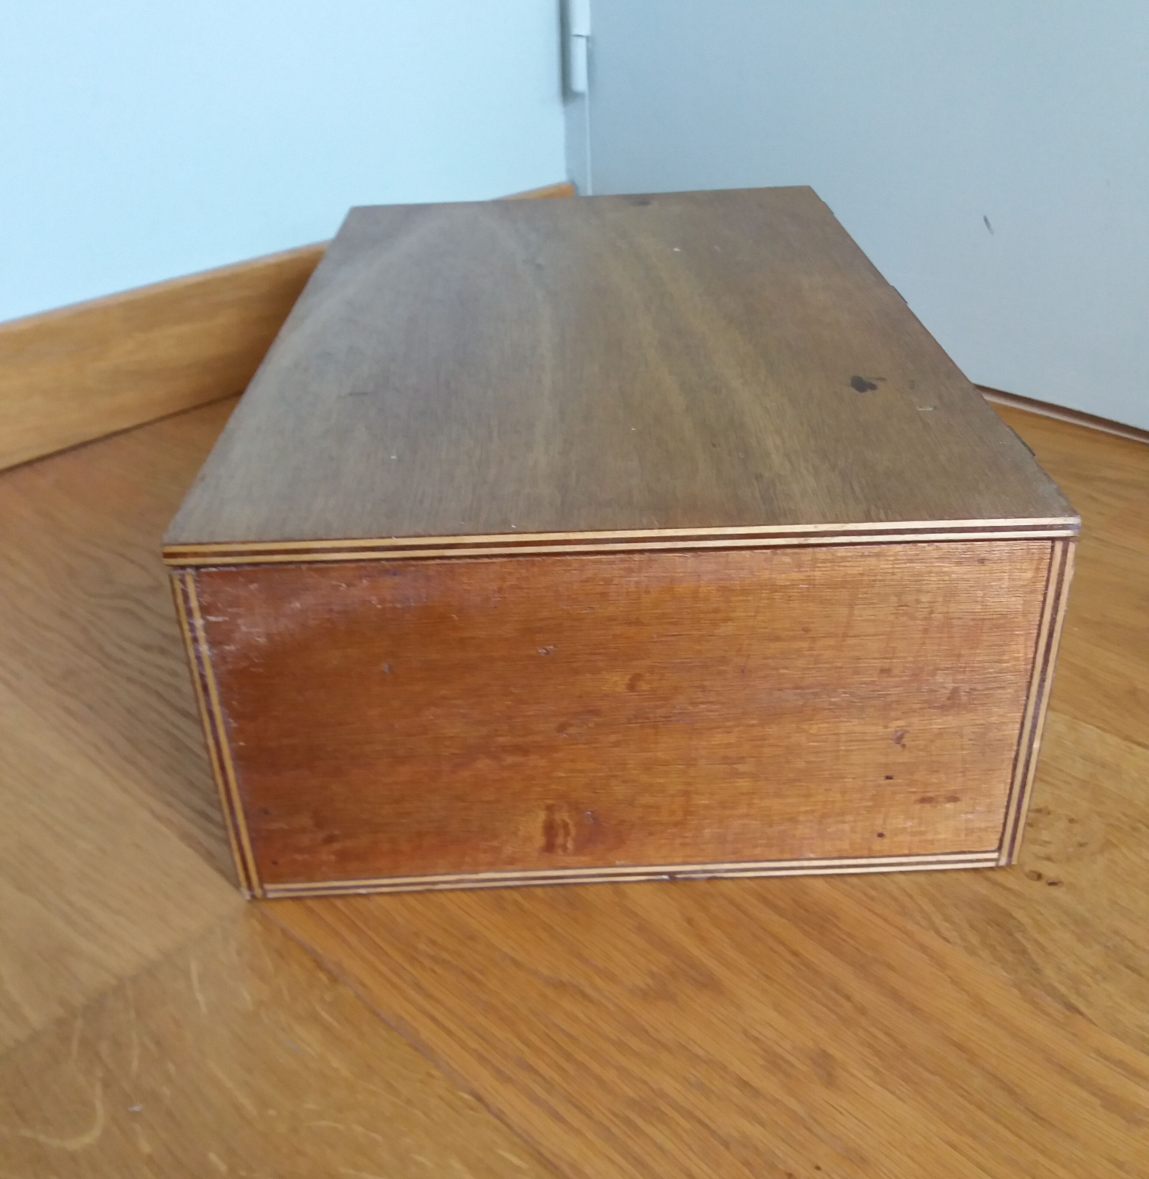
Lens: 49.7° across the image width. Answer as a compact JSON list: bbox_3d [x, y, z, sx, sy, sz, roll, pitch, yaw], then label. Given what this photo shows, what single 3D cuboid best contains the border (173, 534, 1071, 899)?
[{"bbox_3d":[0.017,0.043,0.389,0.259,0.127,0.008,-2,30,0],"label":"border"}]

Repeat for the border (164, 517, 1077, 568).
[{"bbox_3d":[0.014,-0.015,0.355,0.260,0.007,0.008,-2,30,-1],"label":"border"}]

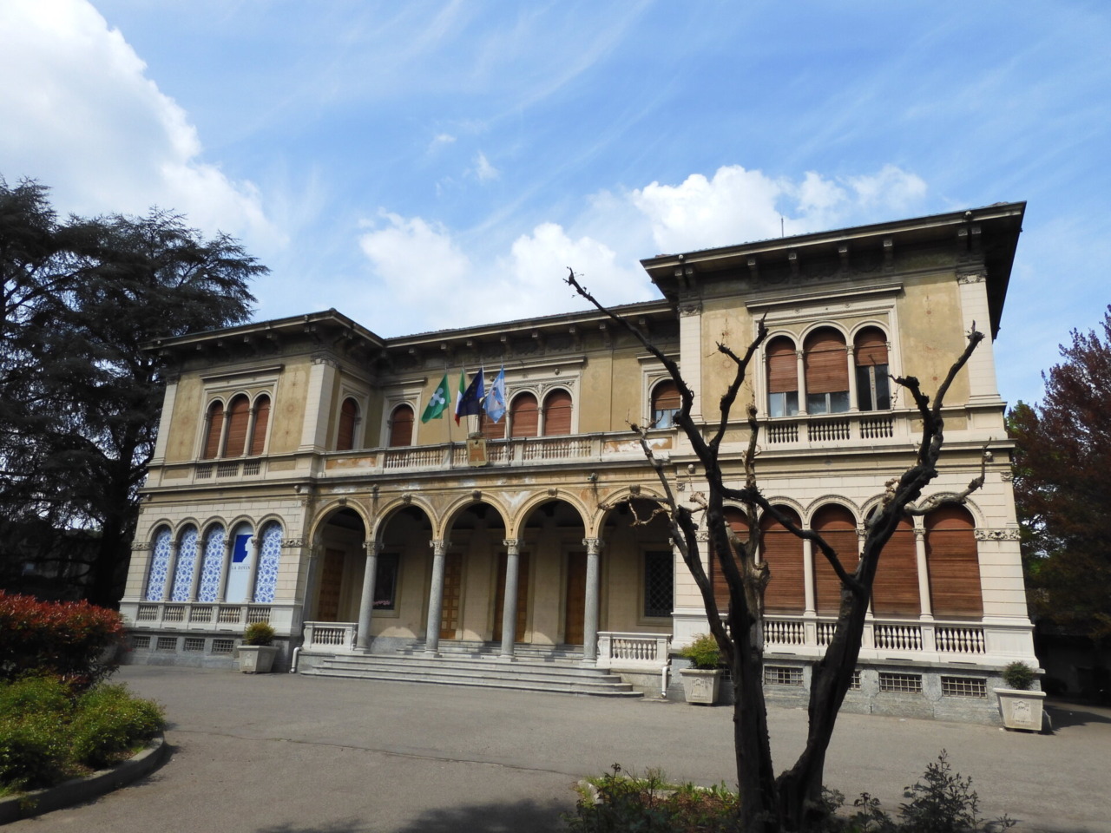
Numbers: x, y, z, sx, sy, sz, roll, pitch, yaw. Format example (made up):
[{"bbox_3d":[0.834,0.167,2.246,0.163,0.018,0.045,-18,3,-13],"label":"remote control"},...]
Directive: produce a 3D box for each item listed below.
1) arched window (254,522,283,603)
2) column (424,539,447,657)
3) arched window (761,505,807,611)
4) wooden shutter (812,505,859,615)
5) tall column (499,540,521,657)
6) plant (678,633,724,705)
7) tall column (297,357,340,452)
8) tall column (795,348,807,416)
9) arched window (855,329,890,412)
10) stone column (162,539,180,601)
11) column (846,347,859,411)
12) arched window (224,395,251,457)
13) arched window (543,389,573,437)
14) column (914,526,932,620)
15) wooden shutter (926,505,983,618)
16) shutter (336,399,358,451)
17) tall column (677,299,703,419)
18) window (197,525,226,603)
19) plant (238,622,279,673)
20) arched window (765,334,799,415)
[{"bbox_3d":[-9.312,4.724,25.113,0.861,2.632,0.172,-5,-17,23],"label":"arched window"},{"bbox_3d":[-3.525,5.277,22.527,0.485,3.313,0.485,2,-15,1],"label":"column"},{"bbox_3d":[5.635,3.540,19.066,1.030,2.624,0.090,-4,-17,23],"label":"arched window"},{"bbox_3d":[6.664,3.398,18.284,1.030,2.575,0.091,-4,-16,23],"label":"wooden shutter"},{"bbox_3d":[-1.267,5.082,21.531,0.406,3.272,0.406,-5,-17,23],"label":"tall column"},{"bbox_3d":[3.435,5.952,18.197,0.850,1.530,0.850,-5,-17,23],"label":"plant"},{"bbox_3d":[-8.128,-0.418,26.468,0.620,3.350,0.620,-5,-17,23],"label":"tall column"},{"bbox_3d":[6.371,-0.883,19.901,0.214,1.788,0.210,-4,-17,23],"label":"tall column"},{"bbox_3d":[7.921,-1.237,19.367,0.735,2.200,0.250,-5,-17,23],"label":"arched window"},{"bbox_3d":[-13.325,5.341,26.722,0.225,2.062,0.225,-5,-17,23],"label":"stone column"},{"bbox_3d":[7.346,-0.933,19.070,0.242,1.727,0.242,-4,-16,23],"label":"column"},{"bbox_3d":[-11.297,0.320,27.699,0.960,2.250,0.100,-5,-17,23],"label":"arched window"},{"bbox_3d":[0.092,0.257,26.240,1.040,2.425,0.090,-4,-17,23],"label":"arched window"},{"bbox_3d":[8.290,3.527,17.372,0.283,2.081,0.283,-4,-16,23],"label":"column"},{"bbox_3d":[9.023,3.254,17.528,1.030,2.640,0.250,-5,-17,23],"label":"wooden shutter"},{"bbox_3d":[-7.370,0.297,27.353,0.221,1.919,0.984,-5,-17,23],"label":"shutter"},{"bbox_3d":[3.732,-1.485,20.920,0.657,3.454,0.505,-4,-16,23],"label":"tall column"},{"bbox_3d":[-11.739,4.985,26.414,0.960,2.667,0.180,-4,-17,23],"label":"window"},{"bbox_3d":[-9.133,7.102,23.718,0.887,1.513,0.887,-4,-17,23],"label":"plant"},{"bbox_3d":[5.828,-1.012,19.783,0.828,2.171,0.222,-4,-16,23],"label":"arched window"}]

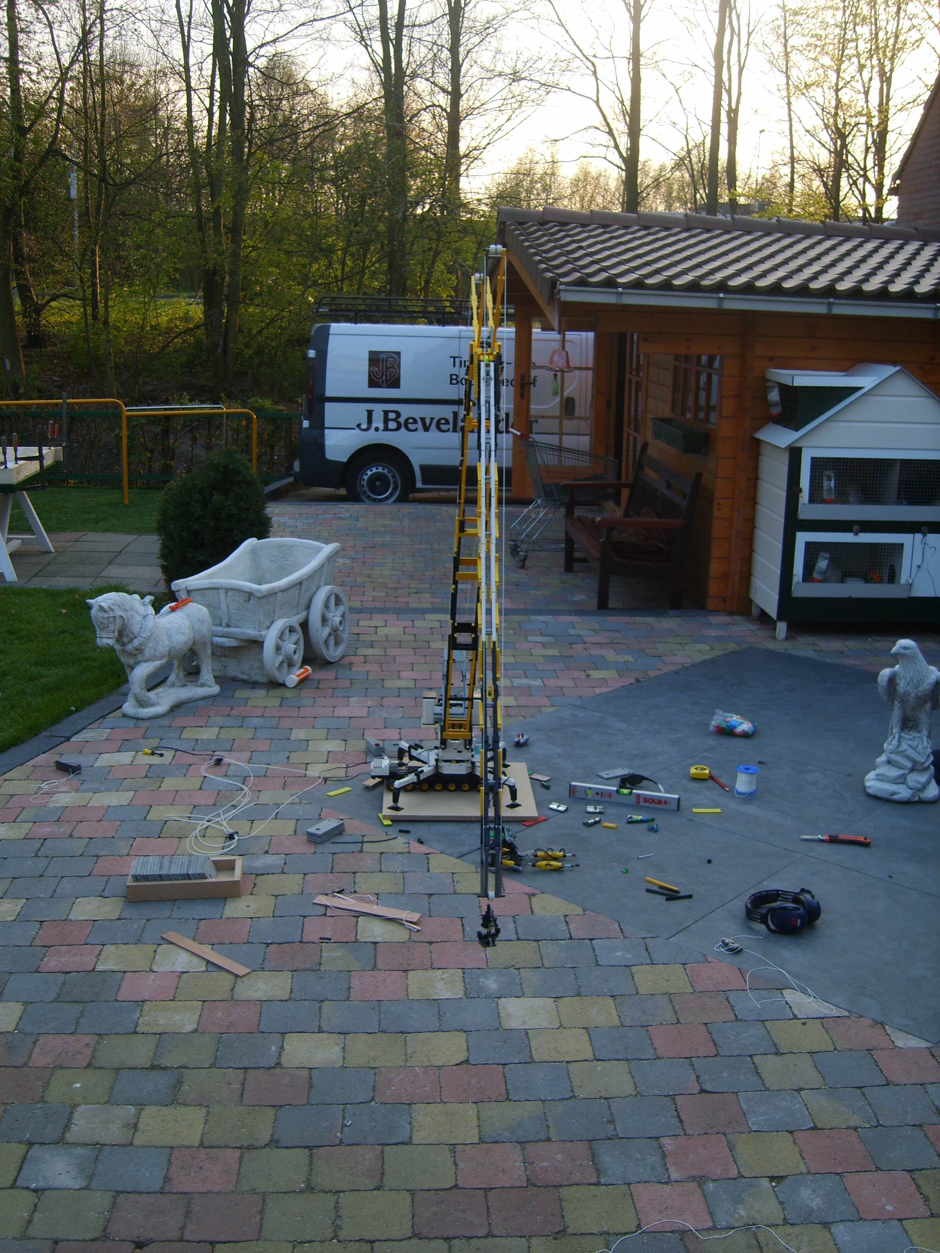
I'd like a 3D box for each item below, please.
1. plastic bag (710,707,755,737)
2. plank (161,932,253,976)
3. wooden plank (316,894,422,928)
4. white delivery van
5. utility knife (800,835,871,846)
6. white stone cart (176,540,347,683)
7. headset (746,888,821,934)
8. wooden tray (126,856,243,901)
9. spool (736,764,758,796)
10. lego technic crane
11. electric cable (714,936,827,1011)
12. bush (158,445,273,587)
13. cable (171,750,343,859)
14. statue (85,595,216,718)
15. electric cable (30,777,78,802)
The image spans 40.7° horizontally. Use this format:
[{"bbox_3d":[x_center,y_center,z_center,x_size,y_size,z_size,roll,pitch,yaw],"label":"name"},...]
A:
[{"bbox_3d":[1.127,0.414,5.426,0.190,0.080,0.130,5,14,15],"label":"plastic bag"},{"bbox_3d":[-0.714,0.885,3.424,0.333,0.010,0.039,12,17,37],"label":"plank"},{"bbox_3d":[-0.298,0.830,3.705,0.335,0.020,0.048,6,16,19],"label":"wooden plank"},{"bbox_3d":[0.751,-2.312,13.828,5.100,1.970,1.930,0,13,-4],"label":"white delivery van"},{"bbox_3d":[1.220,0.715,4.229,0.229,0.021,0.034,3,15,8],"label":"utility knife"},{"bbox_3d":[-0.974,-0.071,6.026,0.490,0.565,0.889,6,16,19],"label":"white stone cart"},{"bbox_3d":[0.905,0.823,3.652,0.200,0.096,0.148,7,16,21],"label":"headset"},{"bbox_3d":[-0.858,0.764,3.844,0.328,0.060,0.165,-1,15,-7],"label":"wooden tray"},{"bbox_3d":[1.025,0.573,4.722,0.084,0.090,0.084,1,13,0],"label":"spool"},{"bbox_3d":[-0.081,-0.222,3.976,0.550,1.900,1.680,1,13,0],"label":"lego technic crane"},{"bbox_3d":[0.794,0.926,3.401,0.178,0.022,0.422,-3,15,-14],"label":"electric cable"},{"bbox_3d":[-1.612,-0.684,8.087,0.740,0.930,0.740,1,13,0],"label":"bush"},{"bbox_3d":[-0.747,0.613,4.562,0.600,0.030,0.980,1,13,0],"label":"cable"},{"bbox_3d":[-1.387,0.066,5.673,0.240,0.560,0.620,9,15,29],"label":"statue"},{"bbox_3d":[-1.515,0.581,4.595,0.150,0.015,0.247,-5,16,-20],"label":"electric cable"}]

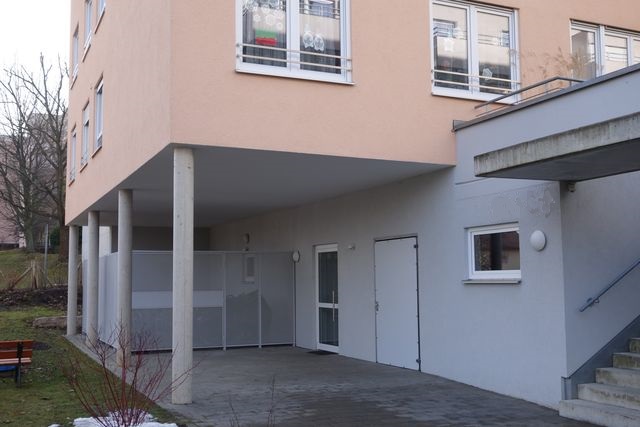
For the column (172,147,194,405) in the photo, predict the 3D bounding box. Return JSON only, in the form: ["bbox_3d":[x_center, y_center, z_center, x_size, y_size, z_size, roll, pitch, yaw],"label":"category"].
[{"bbox_3d":[-1.732,0.763,9.171,0.246,3.162,0.246,2,-6,-24],"label":"column"}]

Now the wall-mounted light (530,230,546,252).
[{"bbox_3d":[2.672,0.335,8.983,0.100,0.260,0.263,2,-6,-24],"label":"wall-mounted light"}]

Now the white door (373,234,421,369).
[{"bbox_3d":[1.304,1.465,12.123,0.070,2.137,1.402,2,-6,-24],"label":"white door"}]

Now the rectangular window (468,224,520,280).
[{"bbox_3d":[2.398,0.531,9.887,0.100,0.725,1.135,2,-6,-24],"label":"rectangular window"}]

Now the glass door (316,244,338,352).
[{"bbox_3d":[0.204,1.701,14.652,0.090,2.105,1.116,2,-6,-24],"label":"glass door"}]

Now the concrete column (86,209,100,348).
[{"bbox_3d":[-5.385,1.564,17.295,0.246,3.168,0.246,2,-6,-24],"label":"concrete column"}]

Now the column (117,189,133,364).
[{"bbox_3d":[-3.547,1.156,13.239,0.246,3.150,0.246,2,-6,-24],"label":"column"}]

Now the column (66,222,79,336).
[{"bbox_3d":[-7.225,1.962,21.350,0.246,3.168,0.246,2,-6,-24],"label":"column"}]

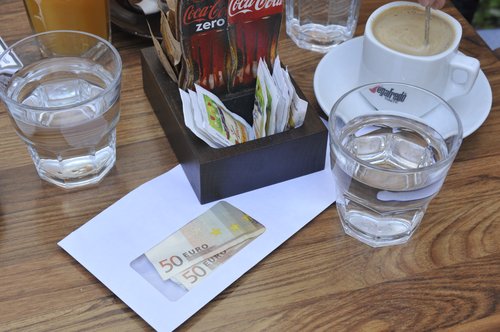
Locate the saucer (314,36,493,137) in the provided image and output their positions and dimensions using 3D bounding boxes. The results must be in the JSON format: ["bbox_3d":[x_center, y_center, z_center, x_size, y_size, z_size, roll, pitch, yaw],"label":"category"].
[{"bbox_3d":[0.121,-0.057,0.671,0.142,0.020,0.142,0,45,0],"label":"saucer"}]

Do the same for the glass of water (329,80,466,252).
[{"bbox_3d":[0.092,0.005,0.562,0.085,0.086,0.085,1,45,0],"label":"glass of water"}]

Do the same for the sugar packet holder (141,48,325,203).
[{"bbox_3d":[-0.015,-0.044,0.641,0.098,0.042,0.137,-16,47,-16],"label":"sugar packet holder"}]

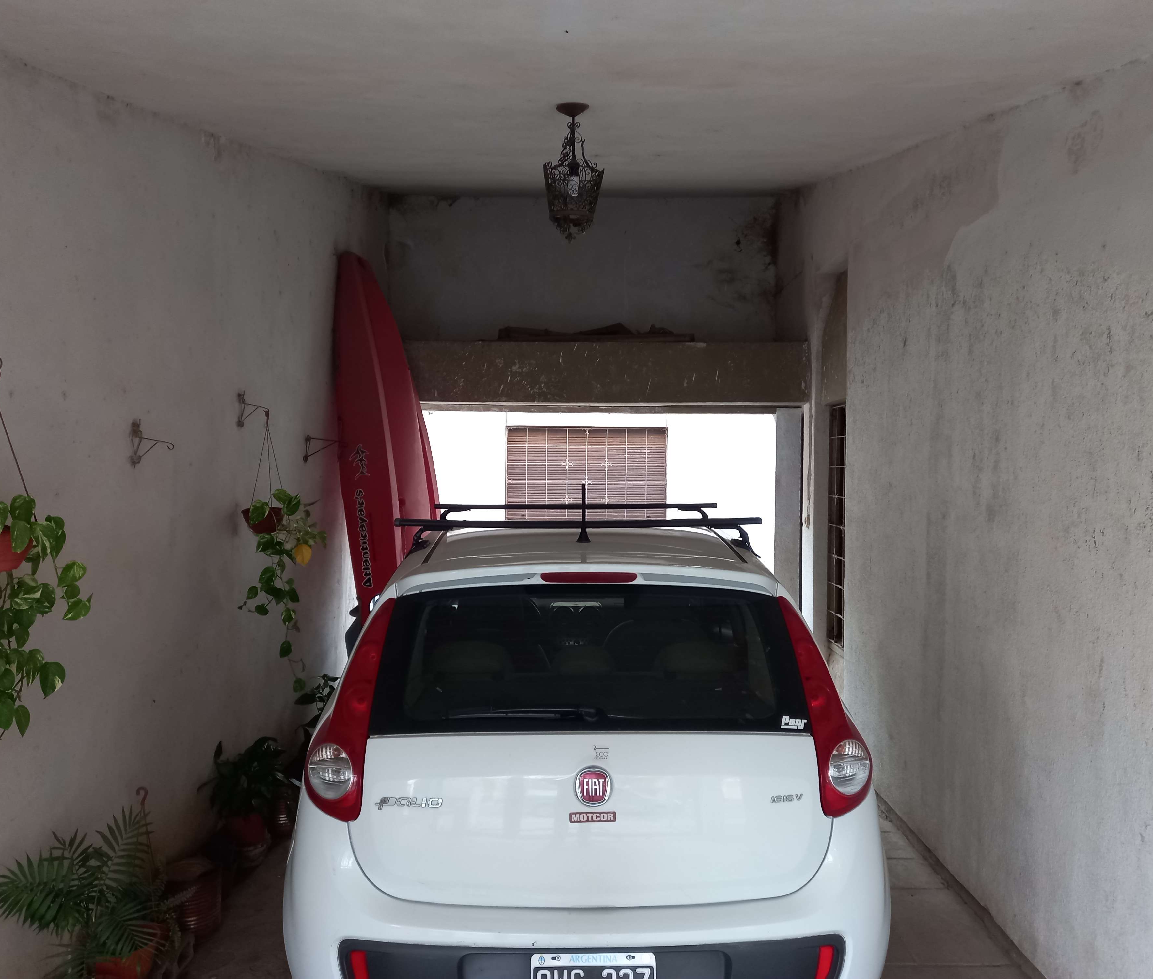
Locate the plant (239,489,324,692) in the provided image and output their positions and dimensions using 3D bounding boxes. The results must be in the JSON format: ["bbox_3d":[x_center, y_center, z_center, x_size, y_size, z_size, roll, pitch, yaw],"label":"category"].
[{"bbox_3d":[-1.403,0.470,4.489,0.380,0.946,0.340,0,2,0],"label":"plant"}]

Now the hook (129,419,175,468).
[{"bbox_3d":[-1.569,-0.173,3.505,0.160,0.178,0.060,0,2,2],"label":"hook"}]

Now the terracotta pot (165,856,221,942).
[{"bbox_3d":[-1.448,1.537,3.560,0.215,0.220,0.215,0,2,0],"label":"terracotta pot"}]

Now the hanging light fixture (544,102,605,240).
[{"bbox_3d":[-0.013,-1.122,3.333,0.215,0.485,0.215,0,2,0],"label":"hanging light fixture"}]

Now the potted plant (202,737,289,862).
[{"bbox_3d":[-1.499,1.377,4.271,0.360,0.489,0.350,0,2,0],"label":"potted plant"}]

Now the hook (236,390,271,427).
[{"bbox_3d":[-1.528,-0.382,4.502,0.155,0.178,0.060,0,2,2],"label":"hook"}]

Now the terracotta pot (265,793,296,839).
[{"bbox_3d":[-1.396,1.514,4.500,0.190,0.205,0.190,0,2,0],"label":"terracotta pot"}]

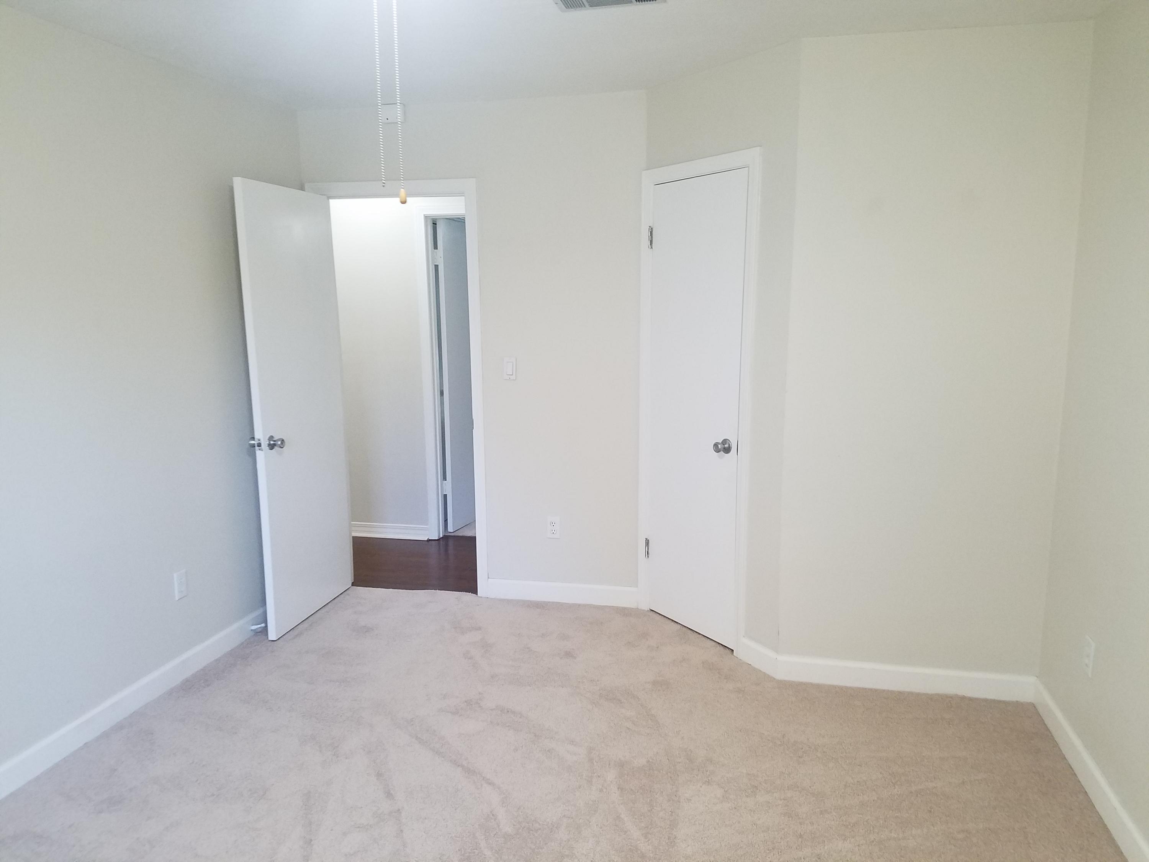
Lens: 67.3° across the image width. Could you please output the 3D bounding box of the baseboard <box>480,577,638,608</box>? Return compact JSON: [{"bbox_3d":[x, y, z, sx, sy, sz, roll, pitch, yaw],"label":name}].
[{"bbox_3d":[-0.068,0.813,4.356,0.776,0.105,0.020,2,10,13],"label":"baseboard"}]

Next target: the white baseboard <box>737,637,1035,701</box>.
[{"bbox_3d":[1.230,0.950,3.476,1.099,0.107,0.175,2,10,13],"label":"white baseboard"}]

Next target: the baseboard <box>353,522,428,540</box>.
[{"bbox_3d":[-1.185,0.640,5.531,0.497,0.100,0.020,2,10,13],"label":"baseboard"}]

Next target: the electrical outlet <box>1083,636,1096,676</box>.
[{"bbox_3d":[1.632,0.716,2.747,0.009,0.114,0.074,2,10,13],"label":"electrical outlet"}]

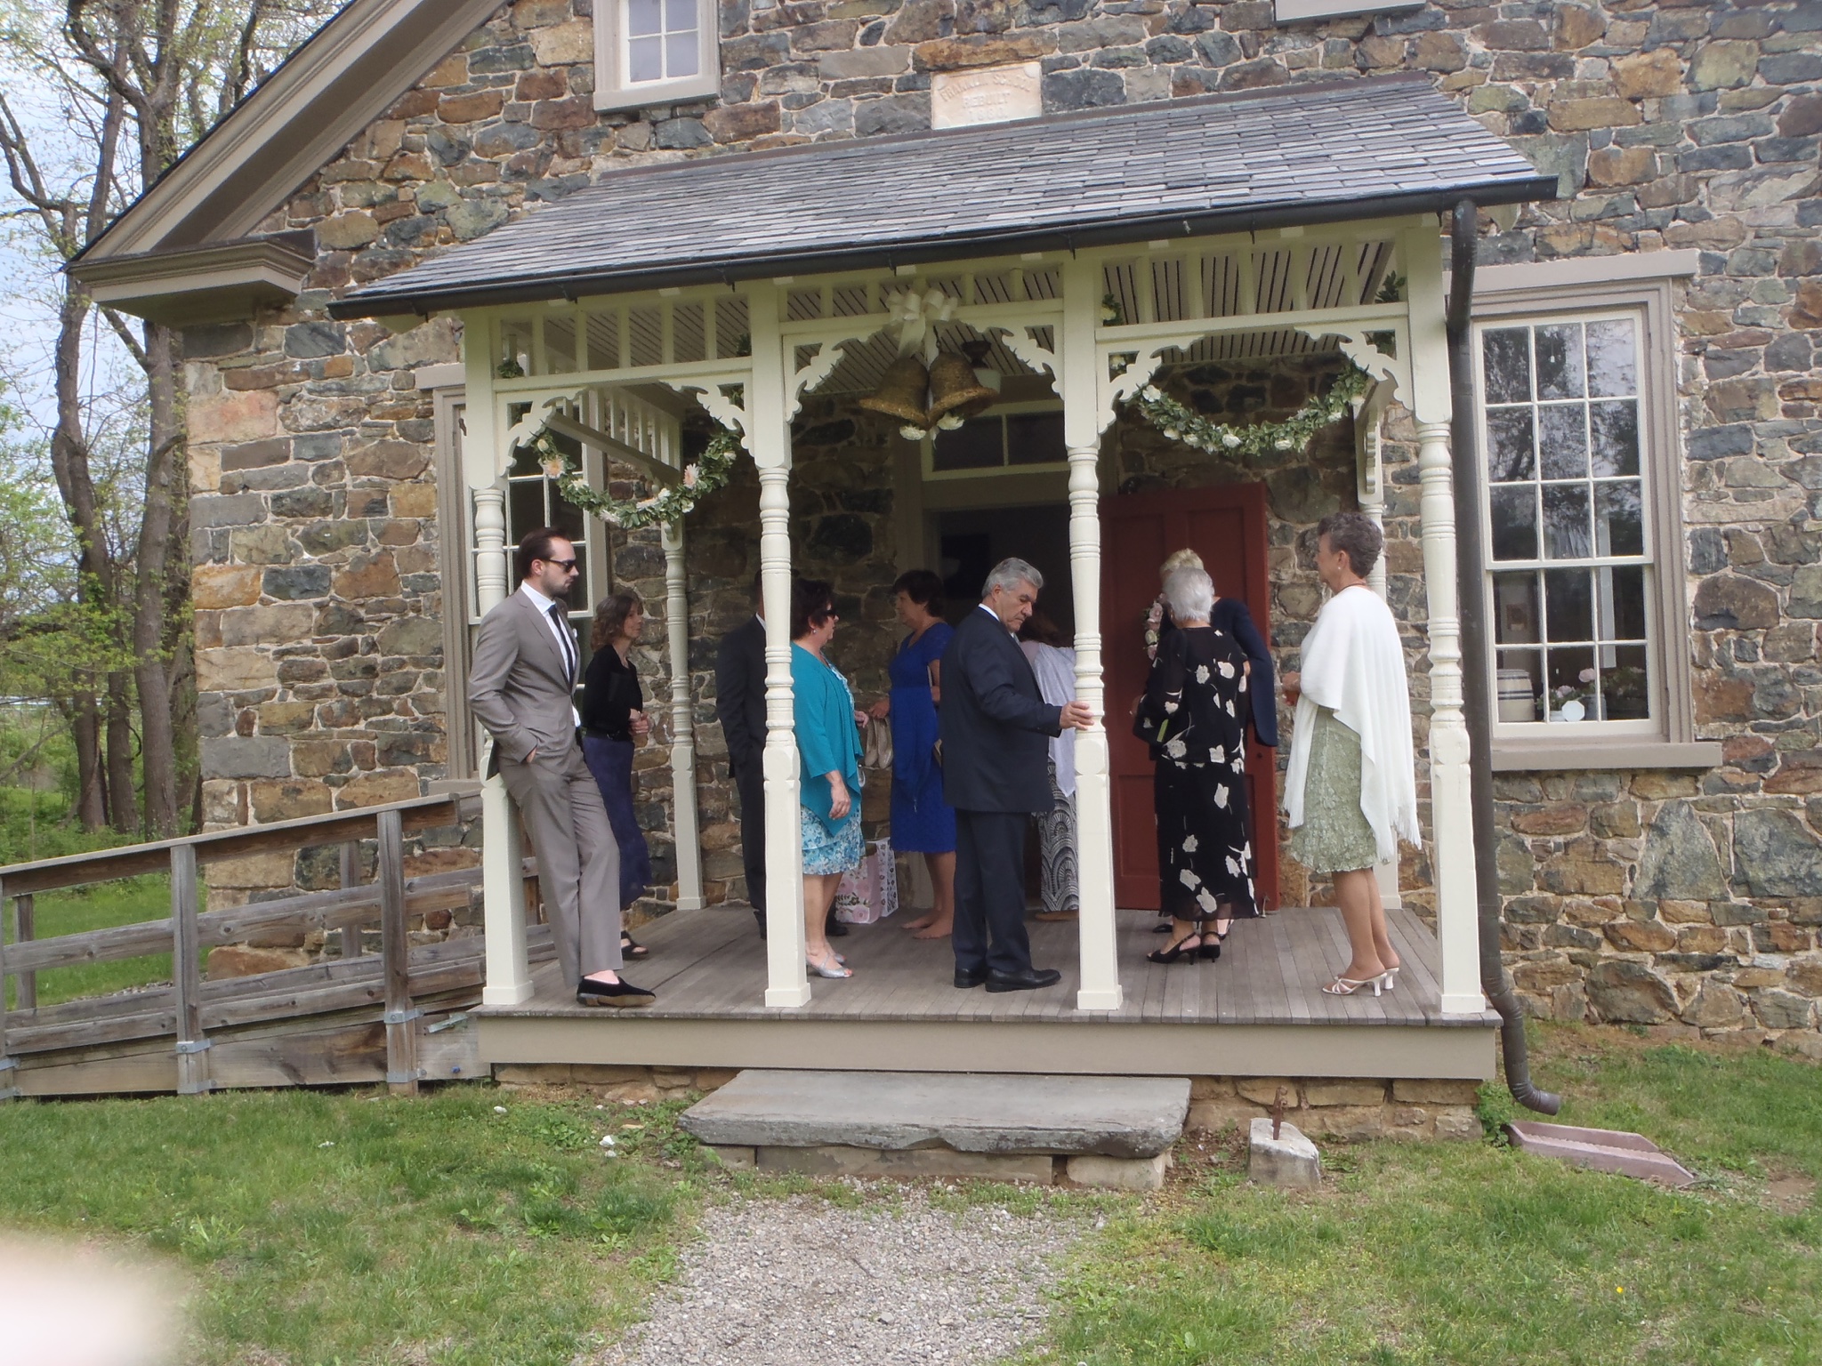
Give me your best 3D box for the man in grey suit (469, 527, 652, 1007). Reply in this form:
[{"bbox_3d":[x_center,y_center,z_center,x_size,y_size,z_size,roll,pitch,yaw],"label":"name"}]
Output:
[{"bbox_3d":[-1.375,0.316,5.730,0.600,1.839,0.500,-2,-2,7],"label":"man in grey suit"}]

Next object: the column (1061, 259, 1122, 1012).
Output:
[{"bbox_3d":[0.644,-0.181,5.321,0.141,2.686,0.141,-2,-1,12],"label":"column"}]

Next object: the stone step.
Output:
[{"bbox_3d":[0.094,1.456,5.009,1.660,0.090,0.680,-2,-1,12],"label":"stone step"}]

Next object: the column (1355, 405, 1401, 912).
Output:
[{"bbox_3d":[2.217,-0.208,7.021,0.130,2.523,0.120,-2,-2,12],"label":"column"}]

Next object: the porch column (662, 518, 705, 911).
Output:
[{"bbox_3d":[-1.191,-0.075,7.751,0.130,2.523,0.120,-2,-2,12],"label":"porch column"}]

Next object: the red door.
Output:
[{"bbox_3d":[1.349,0.081,7.277,0.877,2.056,0.050,-2,0,22],"label":"red door"}]

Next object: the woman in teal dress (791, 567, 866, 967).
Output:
[{"bbox_3d":[-0.371,0.380,6.144,0.350,1.643,0.460,-2,0,15],"label":"woman in teal dress"}]

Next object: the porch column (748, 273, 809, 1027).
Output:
[{"bbox_3d":[-0.496,-0.151,5.603,0.145,2.726,0.145,-2,0,11],"label":"porch column"}]

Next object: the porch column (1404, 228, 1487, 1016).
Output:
[{"bbox_3d":[1.826,-0.227,5.072,0.141,2.686,0.141,-2,-1,12],"label":"porch column"}]

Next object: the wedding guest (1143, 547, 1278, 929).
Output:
[{"bbox_3d":[1.313,0.252,6.459,0.550,1.698,0.450,-3,-2,25],"label":"wedding guest"}]

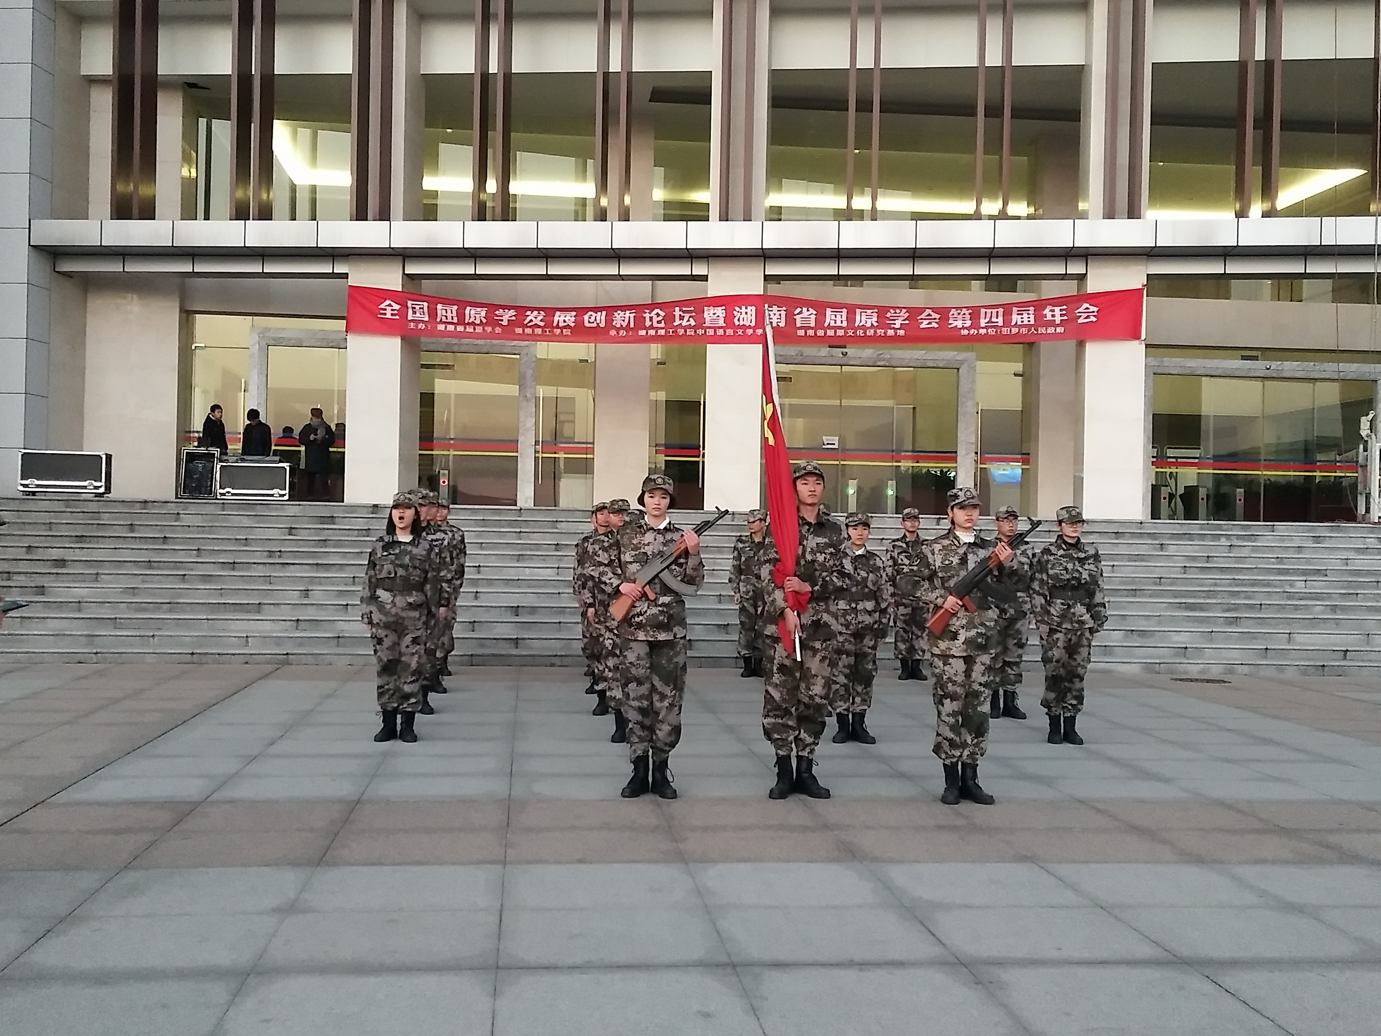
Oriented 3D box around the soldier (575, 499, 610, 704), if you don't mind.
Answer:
[{"bbox_3d":[-0.807,0.732,9.400,0.510,1.720,0.330,1,0,-9],"label":"soldier"}]

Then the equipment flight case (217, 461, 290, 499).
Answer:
[{"bbox_3d":[-6.806,-0.530,16.345,1.090,0.610,0.500,1,-1,-6],"label":"equipment flight case"}]

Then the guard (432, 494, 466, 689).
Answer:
[{"bbox_3d":[-2.398,0.706,10.000,0.520,1.730,0.330,1,0,-10],"label":"guard"}]

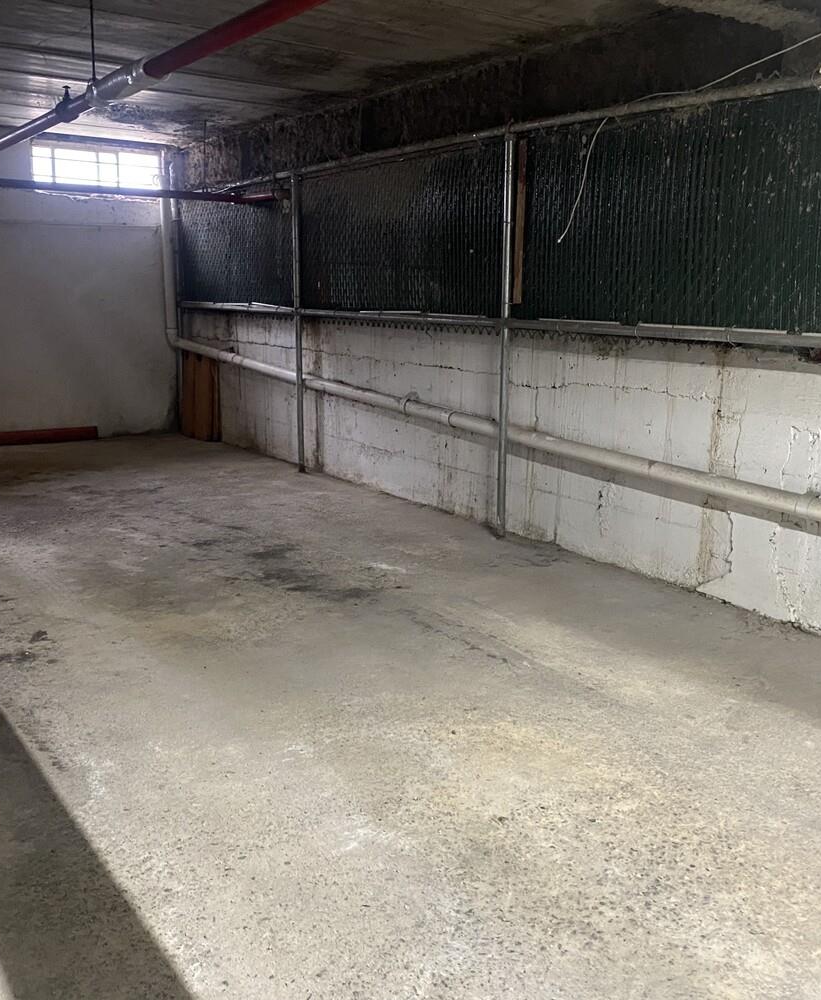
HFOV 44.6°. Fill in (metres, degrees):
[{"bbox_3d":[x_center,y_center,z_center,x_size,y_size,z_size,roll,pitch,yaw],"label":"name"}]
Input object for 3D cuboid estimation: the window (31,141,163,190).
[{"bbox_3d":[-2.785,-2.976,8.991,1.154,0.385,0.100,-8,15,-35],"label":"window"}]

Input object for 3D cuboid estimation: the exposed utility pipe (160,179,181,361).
[{"bbox_3d":[-2.257,-2.138,9.351,0.115,1.523,0.115,-8,15,-35],"label":"exposed utility pipe"}]

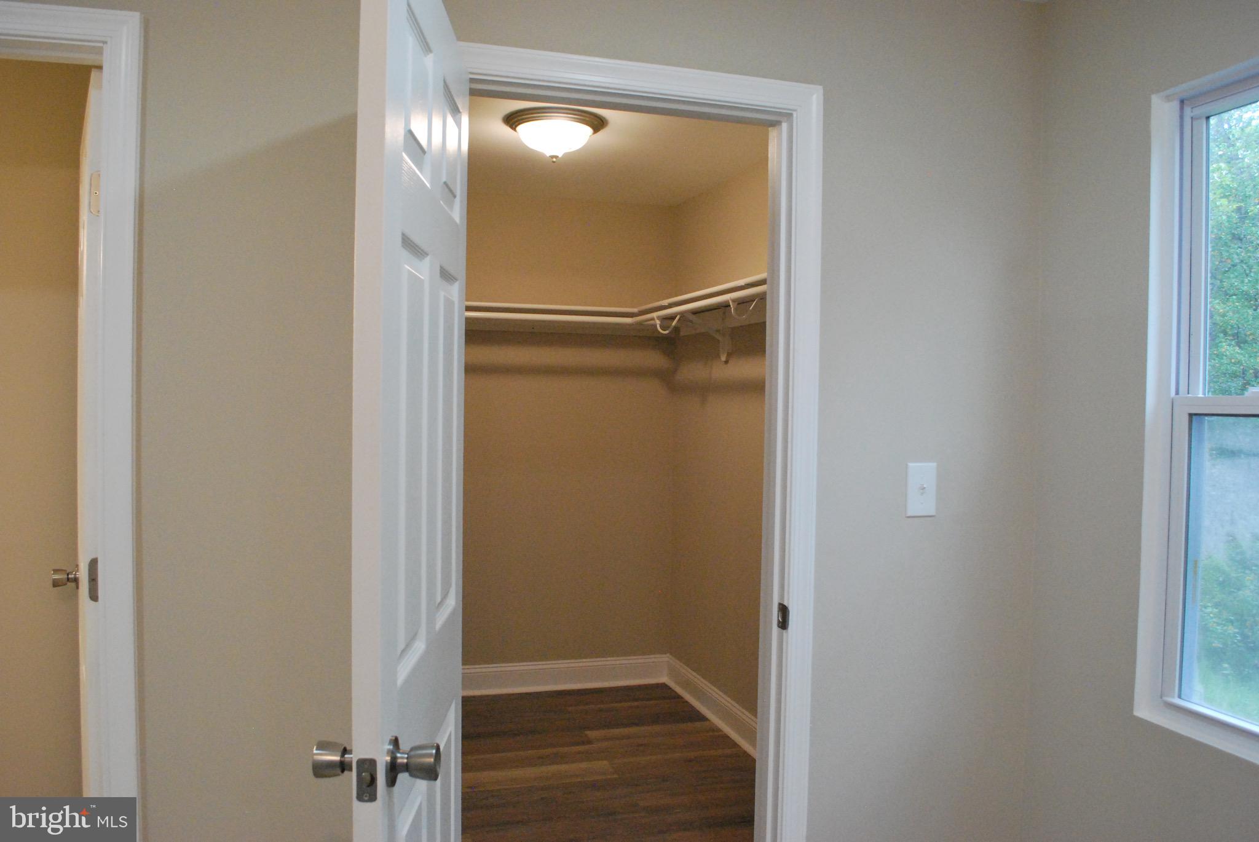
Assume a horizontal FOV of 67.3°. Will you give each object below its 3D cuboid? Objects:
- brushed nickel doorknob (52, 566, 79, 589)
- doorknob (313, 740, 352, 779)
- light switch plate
[{"bbox_3d":[-1.426,0.396,2.389,0.061,0.062,0.062,0,2,-32],"label":"brushed nickel doorknob"},{"bbox_3d":[-0.372,0.438,1.214,0.063,0.060,0.060,1,2,-2],"label":"doorknob"},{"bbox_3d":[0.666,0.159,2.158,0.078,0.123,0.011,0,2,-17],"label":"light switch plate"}]

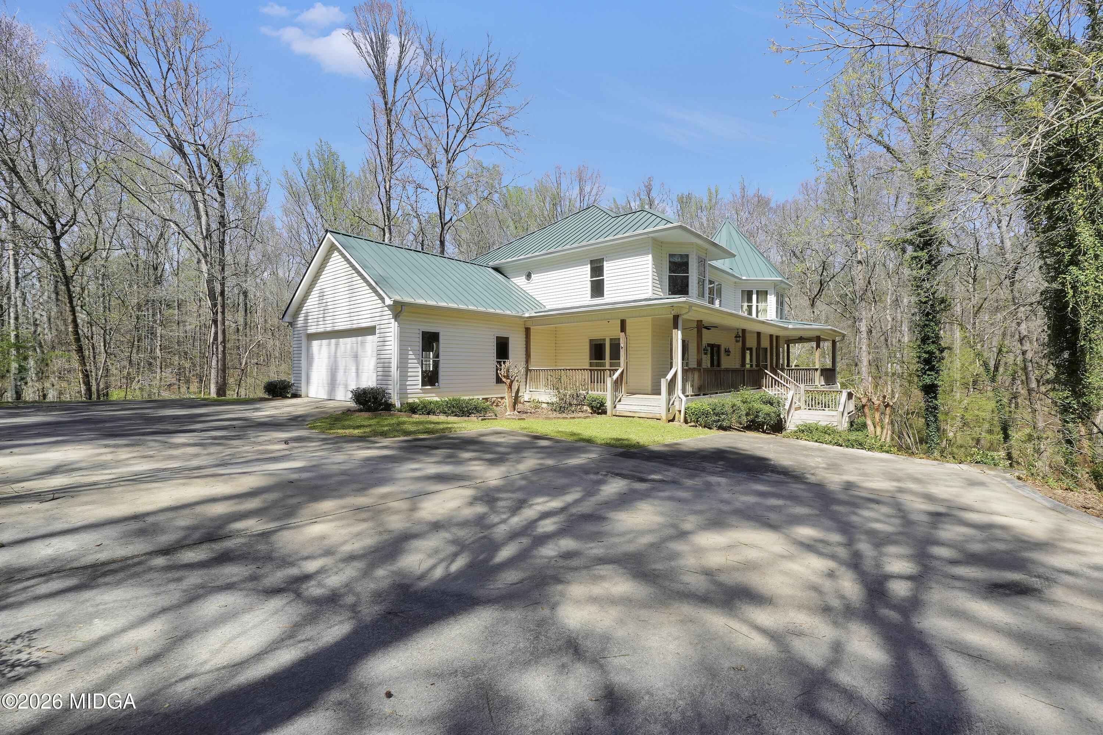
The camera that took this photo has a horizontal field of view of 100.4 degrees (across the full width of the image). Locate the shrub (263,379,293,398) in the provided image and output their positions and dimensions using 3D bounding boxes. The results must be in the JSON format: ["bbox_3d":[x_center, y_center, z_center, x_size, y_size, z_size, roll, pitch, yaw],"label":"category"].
[{"bbox_3d":[-10.464,0.802,17.600,1.150,0.760,1.100,-1,-1,40],"label":"shrub"}]

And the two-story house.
[{"bbox_3d":[3.639,-3.594,22.876,16.230,10.640,25.910,-1,-1,40],"label":"two-story house"}]

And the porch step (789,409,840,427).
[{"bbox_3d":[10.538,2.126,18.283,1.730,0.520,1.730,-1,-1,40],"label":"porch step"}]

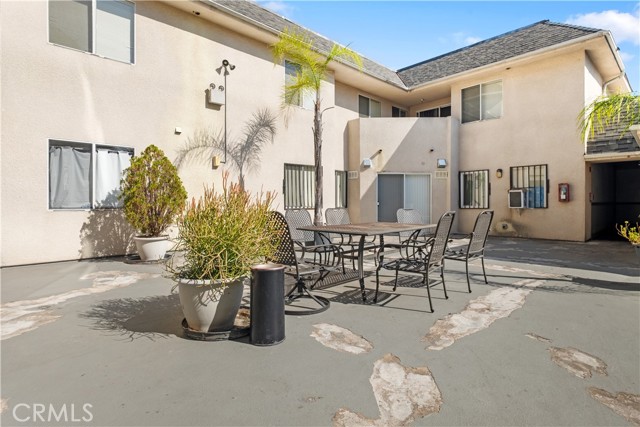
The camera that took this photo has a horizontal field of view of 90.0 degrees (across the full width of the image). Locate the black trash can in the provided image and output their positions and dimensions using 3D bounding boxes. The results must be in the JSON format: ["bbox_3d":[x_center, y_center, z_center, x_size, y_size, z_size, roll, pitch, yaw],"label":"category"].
[{"bbox_3d":[-0.386,0.668,2.400,0.255,0.540,0.255,0,1,0],"label":"black trash can"}]

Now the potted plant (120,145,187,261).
[{"bbox_3d":[-3.130,-0.218,6.050,1.160,2.170,1.160,0,1,0],"label":"potted plant"}]

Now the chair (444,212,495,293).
[{"bbox_3d":[1.704,0.415,3.931,0.600,0.910,0.690,-1,2,-42],"label":"chair"}]

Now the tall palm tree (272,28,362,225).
[{"bbox_3d":[-0.060,-1.780,7.600,2.100,5.200,2.100,0,1,0],"label":"tall palm tree"}]

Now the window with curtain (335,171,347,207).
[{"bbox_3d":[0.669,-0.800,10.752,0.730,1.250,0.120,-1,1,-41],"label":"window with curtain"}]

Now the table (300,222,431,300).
[{"bbox_3d":[0.725,0.540,4.255,1.010,0.720,1.900,1,1,41],"label":"table"}]

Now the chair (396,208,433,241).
[{"bbox_3d":[1.650,0.395,5.600,0.600,0.960,0.670,0,1,18],"label":"chair"}]

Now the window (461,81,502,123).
[{"bbox_3d":[5.550,-3.800,11.000,0.100,1.240,1.300,-1,1,-43],"label":"window"}]

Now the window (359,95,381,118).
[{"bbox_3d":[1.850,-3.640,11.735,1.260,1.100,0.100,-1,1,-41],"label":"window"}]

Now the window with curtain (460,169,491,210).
[{"bbox_3d":[5.218,-0.803,10.848,0.120,1.280,0.990,-1,1,-41],"label":"window with curtain"}]

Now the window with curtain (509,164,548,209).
[{"bbox_3d":[6.278,-0.784,9.637,0.120,1.280,0.990,-1,1,-41],"label":"window with curtain"}]

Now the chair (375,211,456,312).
[{"bbox_3d":[1.000,0.447,3.360,0.690,0.940,0.600,1,1,35],"label":"chair"}]

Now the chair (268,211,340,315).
[{"bbox_3d":[-0.224,0.431,3.041,0.700,0.920,0.600,-1,2,-44],"label":"chair"}]

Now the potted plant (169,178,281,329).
[{"bbox_3d":[-0.780,0.281,2.553,0.900,1.220,0.860,-1,1,-41],"label":"potted plant"}]

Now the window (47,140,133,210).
[{"bbox_3d":[-4.182,-0.676,5.937,1.290,1.200,0.100,-1,1,-41],"label":"window"}]

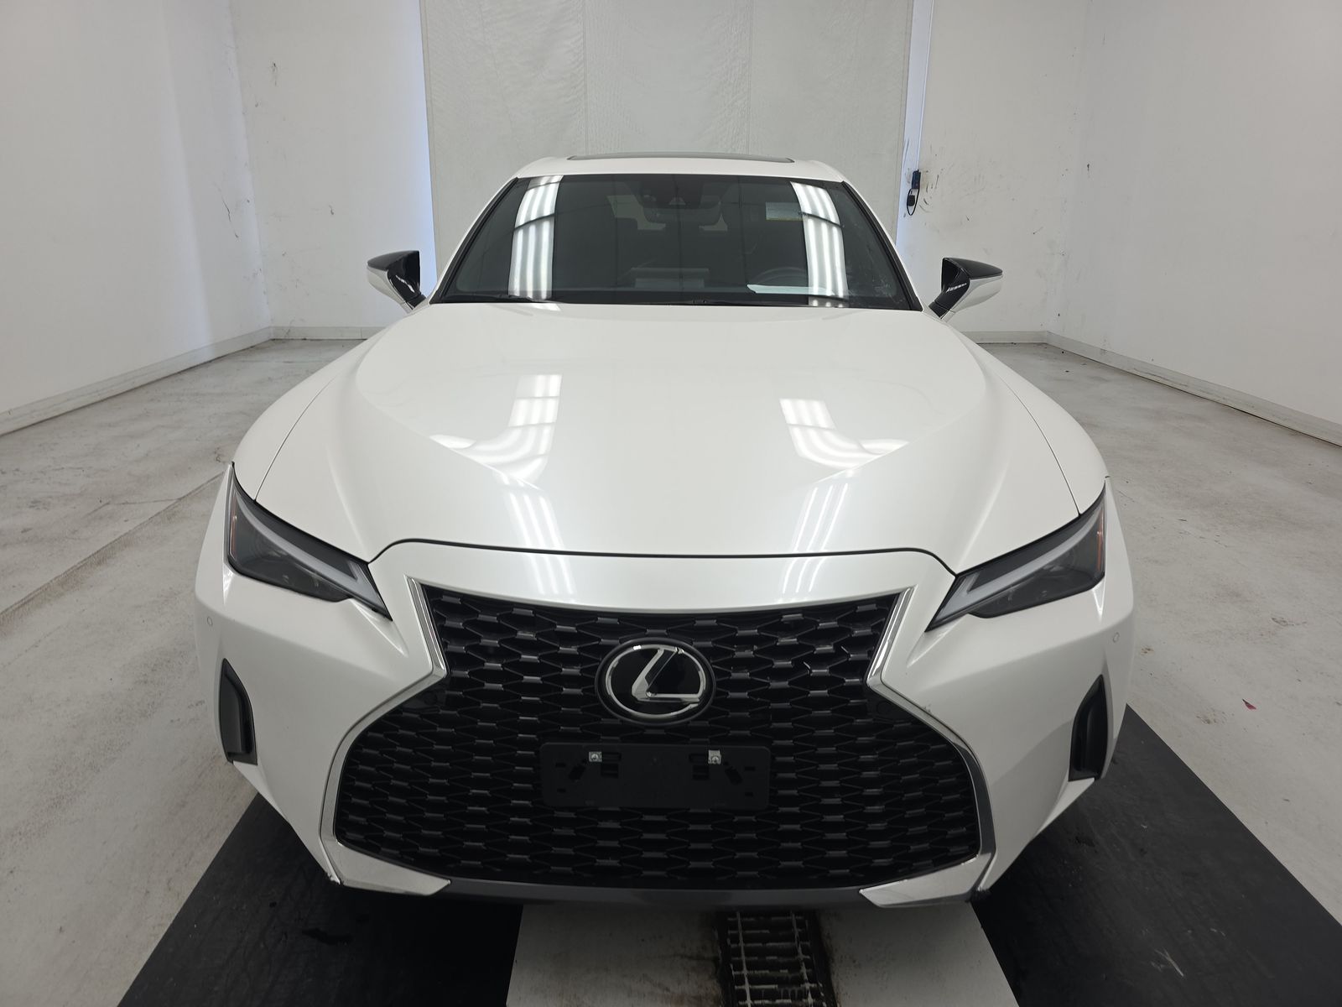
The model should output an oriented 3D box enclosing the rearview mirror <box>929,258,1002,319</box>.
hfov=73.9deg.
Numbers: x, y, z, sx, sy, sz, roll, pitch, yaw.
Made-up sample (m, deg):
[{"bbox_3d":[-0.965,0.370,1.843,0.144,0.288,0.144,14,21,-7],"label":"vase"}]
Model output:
[{"bbox_3d":[0.943,-0.685,2.850,0.220,0.185,0.160,1,19,1],"label":"rearview mirror"}]

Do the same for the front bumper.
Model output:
[{"bbox_3d":[-0.017,0.294,1.559,1.810,0.590,0.570,1,19,1],"label":"front bumper"}]

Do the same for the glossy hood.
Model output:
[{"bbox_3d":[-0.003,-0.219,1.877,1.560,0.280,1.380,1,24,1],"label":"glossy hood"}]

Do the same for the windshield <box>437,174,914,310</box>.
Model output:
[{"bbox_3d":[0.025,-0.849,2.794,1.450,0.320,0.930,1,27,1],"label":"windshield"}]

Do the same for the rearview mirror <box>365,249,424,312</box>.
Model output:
[{"bbox_3d":[-0.882,-0.714,2.870,0.200,0.185,0.160,1,19,1],"label":"rearview mirror"}]

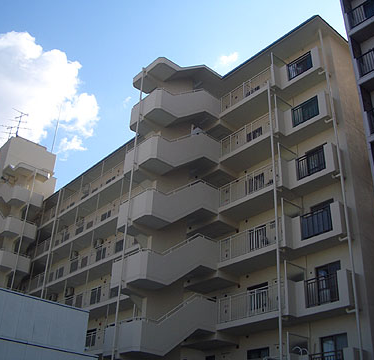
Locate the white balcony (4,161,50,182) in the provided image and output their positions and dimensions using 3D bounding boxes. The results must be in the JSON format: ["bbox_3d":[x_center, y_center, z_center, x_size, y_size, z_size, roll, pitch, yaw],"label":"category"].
[{"bbox_3d":[-14.418,-0.554,43.097,2.670,1.680,4.320,24,-35,-34],"label":"white balcony"}]

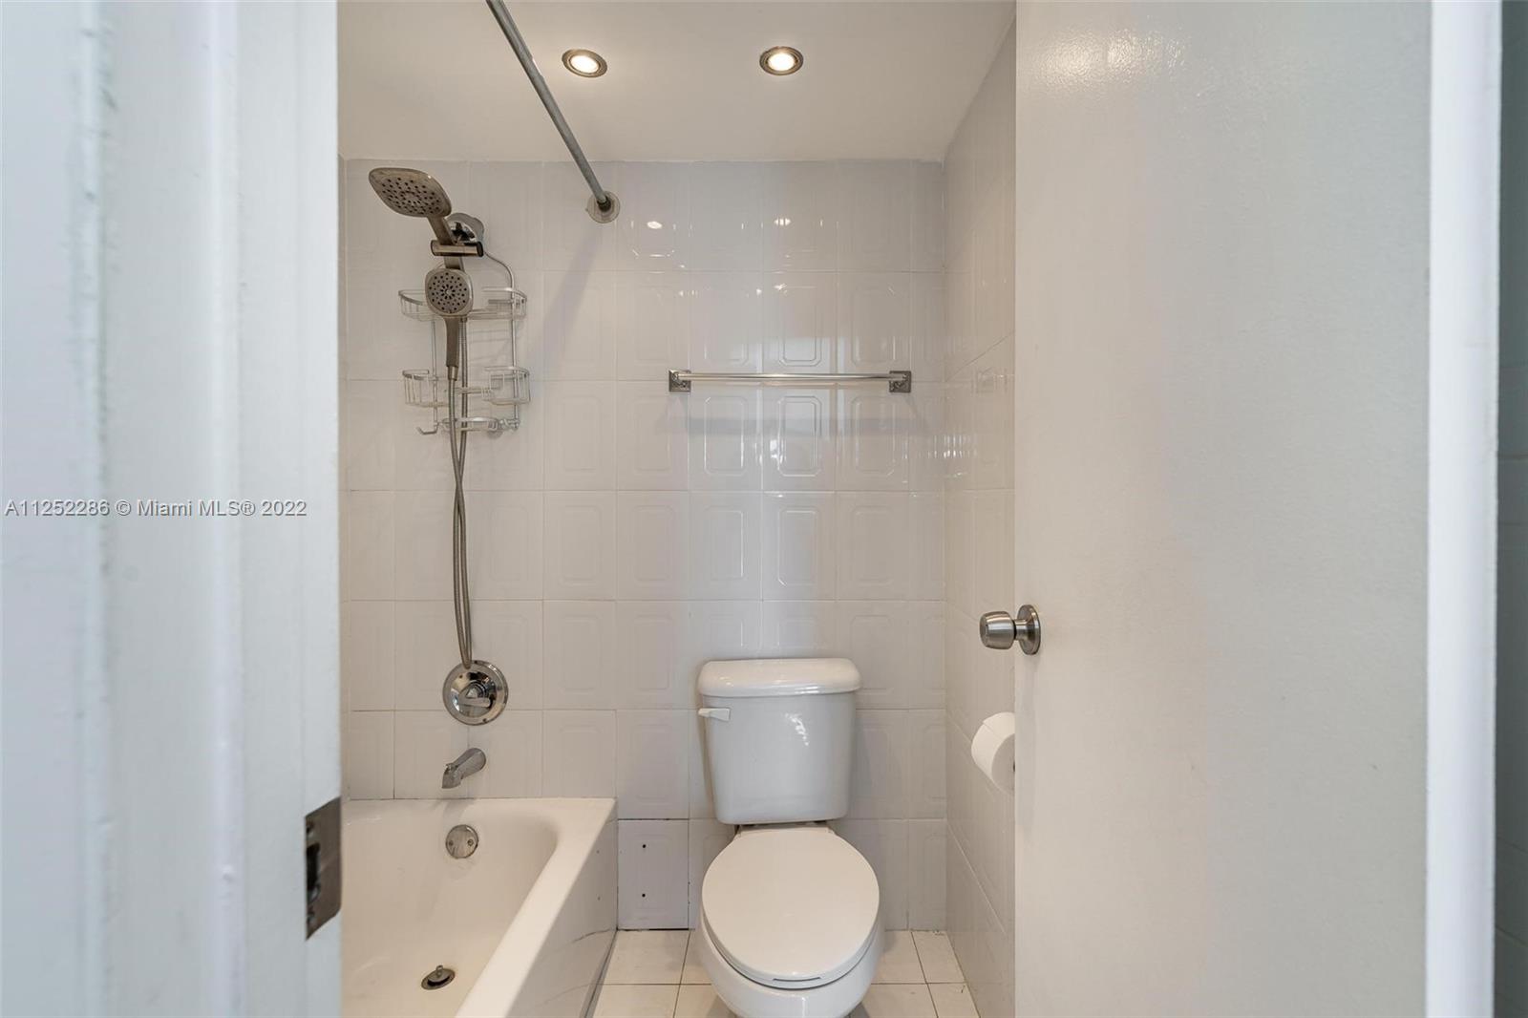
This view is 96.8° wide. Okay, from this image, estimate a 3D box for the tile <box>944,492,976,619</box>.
[{"bbox_3d":[0.505,0.105,1.730,0.012,0.302,0.220,0,0,0],"label":"tile"}]

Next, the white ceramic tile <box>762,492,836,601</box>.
[{"bbox_3d":[0.097,0.103,1.880,0.204,0.301,0.010,0,0,0],"label":"white ceramic tile"}]

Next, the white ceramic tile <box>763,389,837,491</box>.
[{"bbox_3d":[0.098,-0.201,1.880,0.204,0.302,0.010,0,0,0],"label":"white ceramic tile"}]

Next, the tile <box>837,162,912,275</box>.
[{"bbox_3d":[0.302,-0.803,1.876,0.200,0.300,0.010,0,0,0],"label":"tile"}]

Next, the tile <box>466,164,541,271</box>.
[{"bbox_3d":[-0.711,-0.803,1.868,0.201,0.301,0.010,0,0,0],"label":"tile"}]

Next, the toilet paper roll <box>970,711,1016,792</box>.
[{"bbox_3d":[0.408,0.400,1.112,0.107,0.107,0.105,0,1,1],"label":"toilet paper roll"}]

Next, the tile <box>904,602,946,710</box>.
[{"bbox_3d":[0.446,0.400,1.865,0.105,0.301,0.010,0,0,0],"label":"tile"}]

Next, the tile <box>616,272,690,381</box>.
[{"bbox_3d":[-0.305,-0.501,1.868,0.201,0.301,0.010,0,0,0],"label":"tile"}]

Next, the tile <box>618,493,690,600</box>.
[{"bbox_3d":[-0.307,0.103,1.874,0.201,0.301,0.012,0,0,0],"label":"tile"}]

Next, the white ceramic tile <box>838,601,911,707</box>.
[{"bbox_3d":[0.303,0.404,1.880,0.201,0.301,0.012,0,0,0],"label":"white ceramic tile"}]

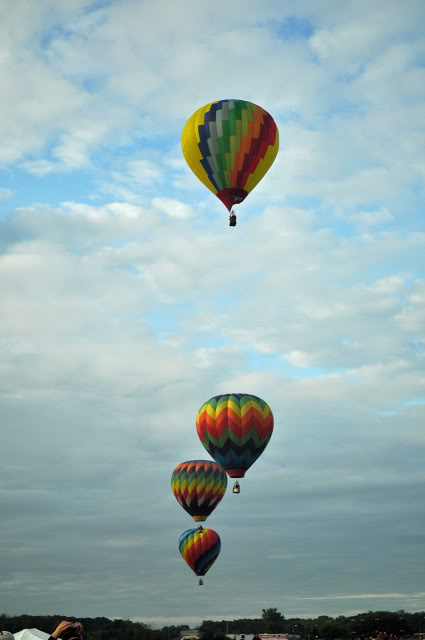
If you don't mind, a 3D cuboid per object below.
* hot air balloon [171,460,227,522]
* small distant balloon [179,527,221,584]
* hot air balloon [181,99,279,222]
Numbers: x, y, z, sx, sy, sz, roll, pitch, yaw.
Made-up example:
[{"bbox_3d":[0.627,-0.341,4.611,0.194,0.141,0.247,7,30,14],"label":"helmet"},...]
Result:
[{"bbox_3d":[-3.651,48.759,302.360,16.000,17.610,16.000,0,-16,-1],"label":"hot air balloon"},{"bbox_3d":[-4.428,87.101,392.249,15.500,20.660,15.500,0,-16,-1],"label":"small distant balloon"},{"bbox_3d":[3.155,-27.277,186.087,17.200,22.400,17.200,0,-16,1],"label":"hot air balloon"}]

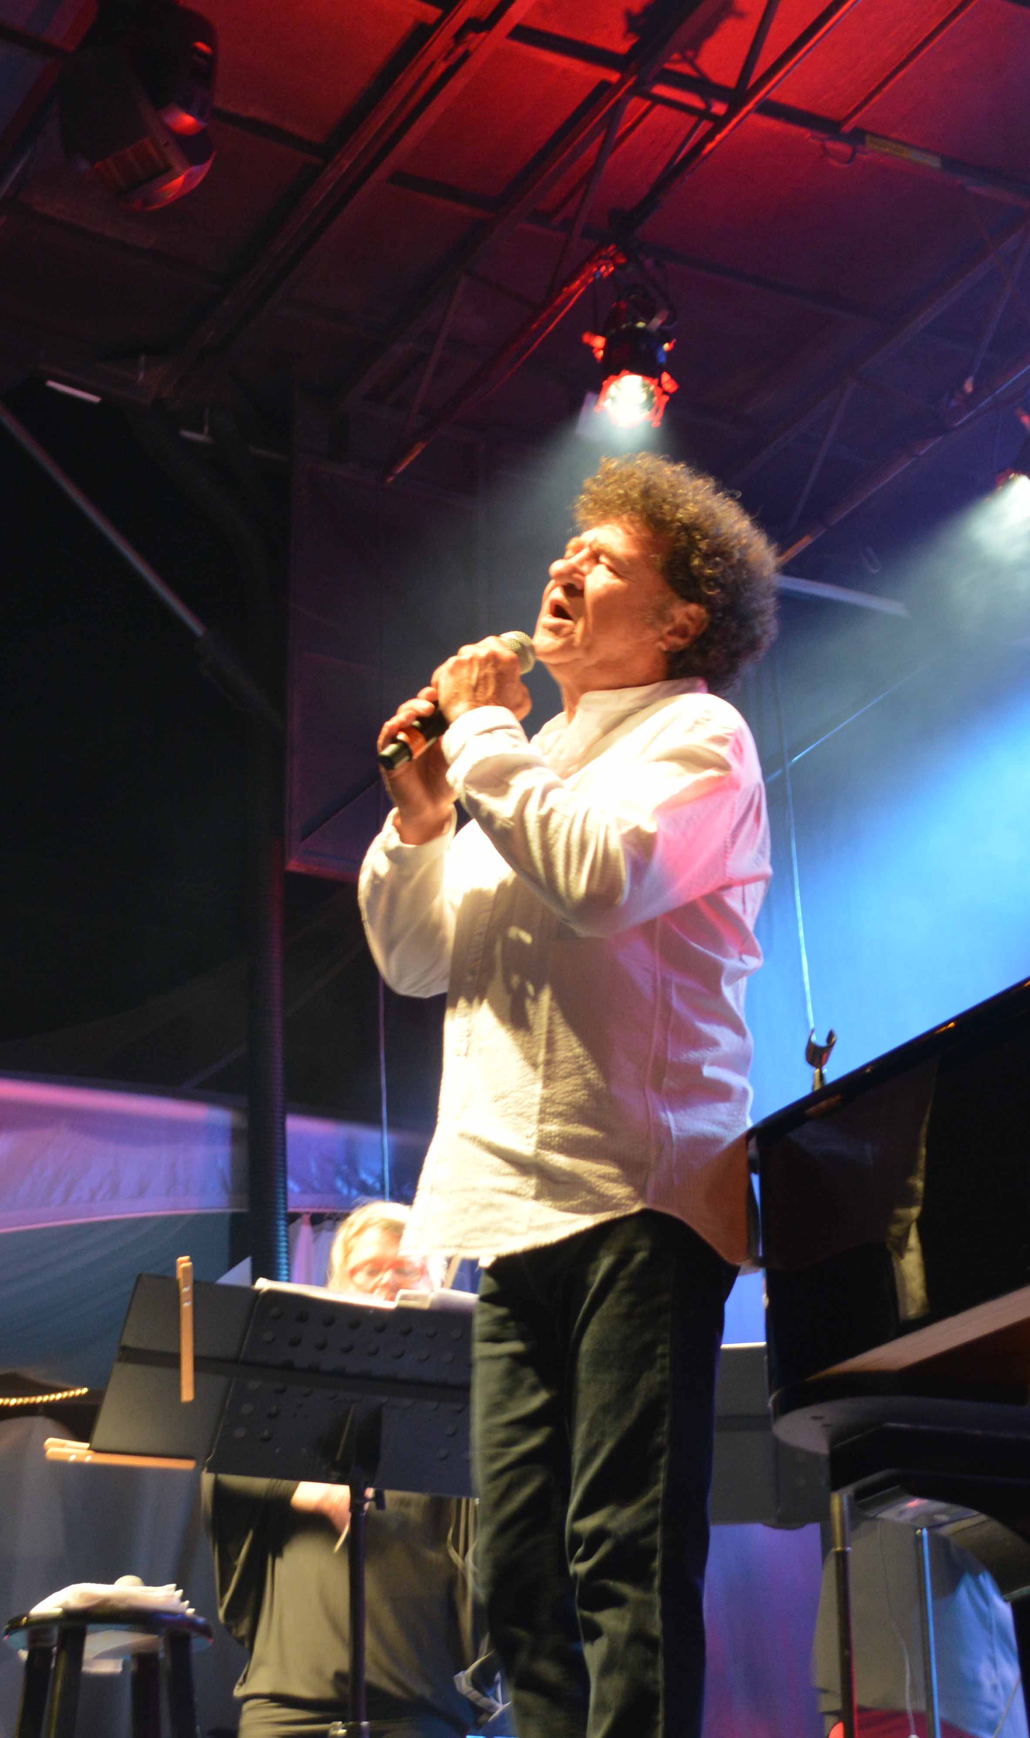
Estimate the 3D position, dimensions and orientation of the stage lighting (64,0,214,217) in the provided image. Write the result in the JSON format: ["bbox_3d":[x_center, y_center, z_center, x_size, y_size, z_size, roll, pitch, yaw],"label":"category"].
[{"bbox_3d":[-0.907,-1.873,7.900,0.380,0.520,0.340,4,-18,-19],"label":"stage lighting"}]

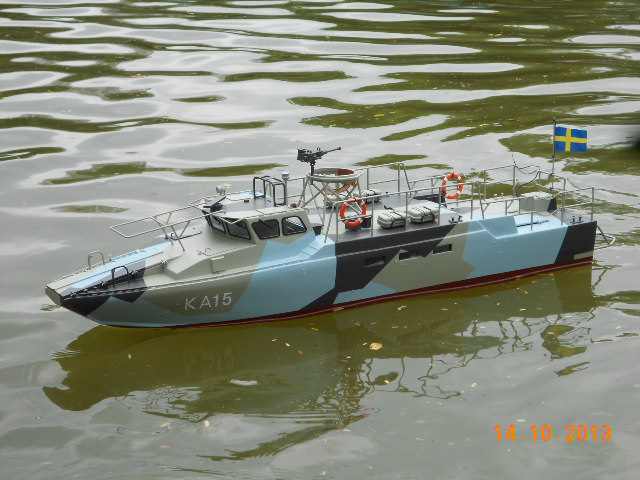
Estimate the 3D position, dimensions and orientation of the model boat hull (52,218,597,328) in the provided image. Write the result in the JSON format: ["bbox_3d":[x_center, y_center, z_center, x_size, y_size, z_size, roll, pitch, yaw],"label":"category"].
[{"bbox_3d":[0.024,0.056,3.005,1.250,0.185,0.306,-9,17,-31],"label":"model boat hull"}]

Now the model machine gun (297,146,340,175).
[{"bbox_3d":[-0.002,-0.164,2.945,0.119,0.056,0.021,-13,20,-40],"label":"model machine gun"}]

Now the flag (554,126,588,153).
[{"bbox_3d":[0.588,-0.234,3.283,0.084,0.059,0.008,-5,16,-19],"label":"flag"}]

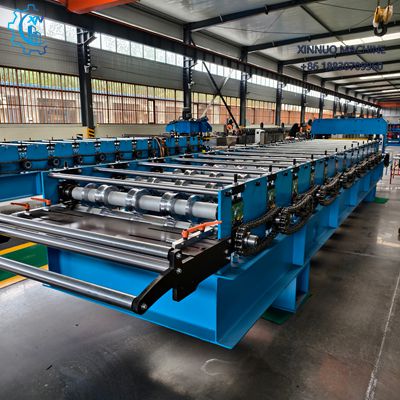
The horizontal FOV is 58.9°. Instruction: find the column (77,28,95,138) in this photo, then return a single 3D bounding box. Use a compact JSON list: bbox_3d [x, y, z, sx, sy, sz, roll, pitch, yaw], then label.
[{"bbox_3d":[-4.002,-3.954,12.489,0.340,5.750,0.260,7,14,33],"label":"column"}]

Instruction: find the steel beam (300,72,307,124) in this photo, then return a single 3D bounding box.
[{"bbox_3d":[9.610,-8.462,32.724,0.340,6.200,0.260,7,14,33],"label":"steel beam"}]

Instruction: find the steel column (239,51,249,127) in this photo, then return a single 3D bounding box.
[{"bbox_3d":[2.653,-6.179,21.612,0.330,5.750,0.250,7,14,32],"label":"steel column"}]

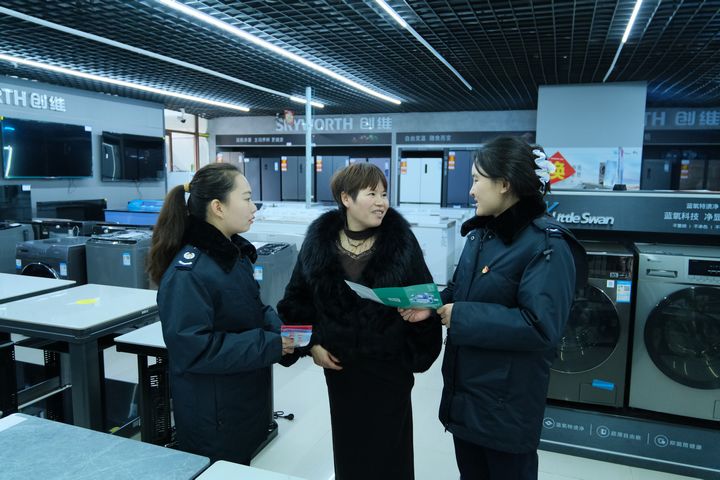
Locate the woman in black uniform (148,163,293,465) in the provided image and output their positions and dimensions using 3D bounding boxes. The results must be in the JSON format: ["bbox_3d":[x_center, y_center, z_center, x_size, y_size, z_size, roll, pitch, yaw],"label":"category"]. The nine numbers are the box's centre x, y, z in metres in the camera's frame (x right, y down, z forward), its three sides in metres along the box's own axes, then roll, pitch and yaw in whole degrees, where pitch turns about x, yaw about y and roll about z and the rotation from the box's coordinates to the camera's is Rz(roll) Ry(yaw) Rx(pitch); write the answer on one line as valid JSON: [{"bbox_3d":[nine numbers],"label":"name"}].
[{"bbox_3d":[-0.476,0.540,1.790,0.450,1.610,0.470,3,8,20],"label":"woman in black uniform"}]

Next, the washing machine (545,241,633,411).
[{"bbox_3d":[1.272,0.457,3.188,0.597,0.852,0.610,3,8,20],"label":"washing machine"}]

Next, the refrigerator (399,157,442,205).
[{"bbox_3d":[1.404,-0.857,11.359,0.893,1.810,0.680,3,8,20],"label":"refrigerator"}]

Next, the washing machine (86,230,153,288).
[{"bbox_3d":[-2.095,0.453,4.900,0.569,0.955,0.570,3,8,20],"label":"washing machine"}]

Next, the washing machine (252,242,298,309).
[{"bbox_3d":[-0.840,0.525,4.367,0.565,0.970,0.550,3,8,20],"label":"washing machine"}]

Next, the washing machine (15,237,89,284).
[{"bbox_3d":[-2.816,0.448,5.083,0.600,0.880,0.600,3,8,16],"label":"washing machine"}]

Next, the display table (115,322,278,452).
[{"bbox_3d":[-0.801,0.828,2.890,0.570,0.750,0.835,3,8,20],"label":"display table"}]

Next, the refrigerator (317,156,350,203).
[{"bbox_3d":[-0.490,-1.000,12.062,0.792,1.830,0.680,3,8,20],"label":"refrigerator"}]

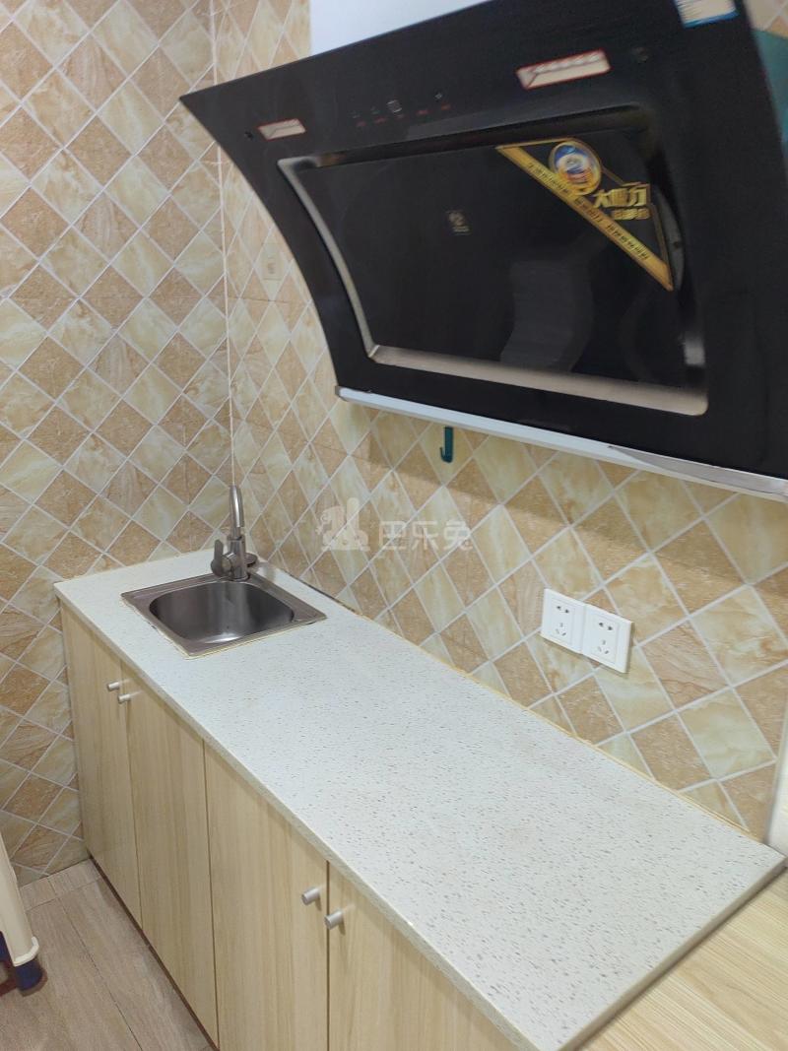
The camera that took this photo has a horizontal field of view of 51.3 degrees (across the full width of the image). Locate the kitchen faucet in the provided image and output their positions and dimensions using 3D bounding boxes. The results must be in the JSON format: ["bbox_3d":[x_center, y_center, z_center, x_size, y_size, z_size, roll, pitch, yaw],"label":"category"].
[{"bbox_3d":[-0.382,0.024,1.928,0.099,0.253,0.168,-4,19,-15],"label":"kitchen faucet"}]

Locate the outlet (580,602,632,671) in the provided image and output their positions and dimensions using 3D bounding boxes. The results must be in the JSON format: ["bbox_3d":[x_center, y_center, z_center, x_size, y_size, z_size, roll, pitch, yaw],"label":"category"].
[{"bbox_3d":[0.331,0.175,1.274,0.010,0.086,0.086,-13,23,-37],"label":"outlet"}]

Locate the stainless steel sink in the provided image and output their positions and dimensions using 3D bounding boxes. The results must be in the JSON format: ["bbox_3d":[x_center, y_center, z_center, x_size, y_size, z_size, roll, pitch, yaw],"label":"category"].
[{"bbox_3d":[-0.393,0.247,1.875,0.323,0.146,0.374,-13,23,-37],"label":"stainless steel sink"}]

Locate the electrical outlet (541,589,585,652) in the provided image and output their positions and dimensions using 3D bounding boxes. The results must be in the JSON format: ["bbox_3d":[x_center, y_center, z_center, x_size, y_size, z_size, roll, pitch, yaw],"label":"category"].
[{"bbox_3d":[0.278,0.153,1.337,0.010,0.086,0.086,-13,23,-37],"label":"electrical outlet"}]

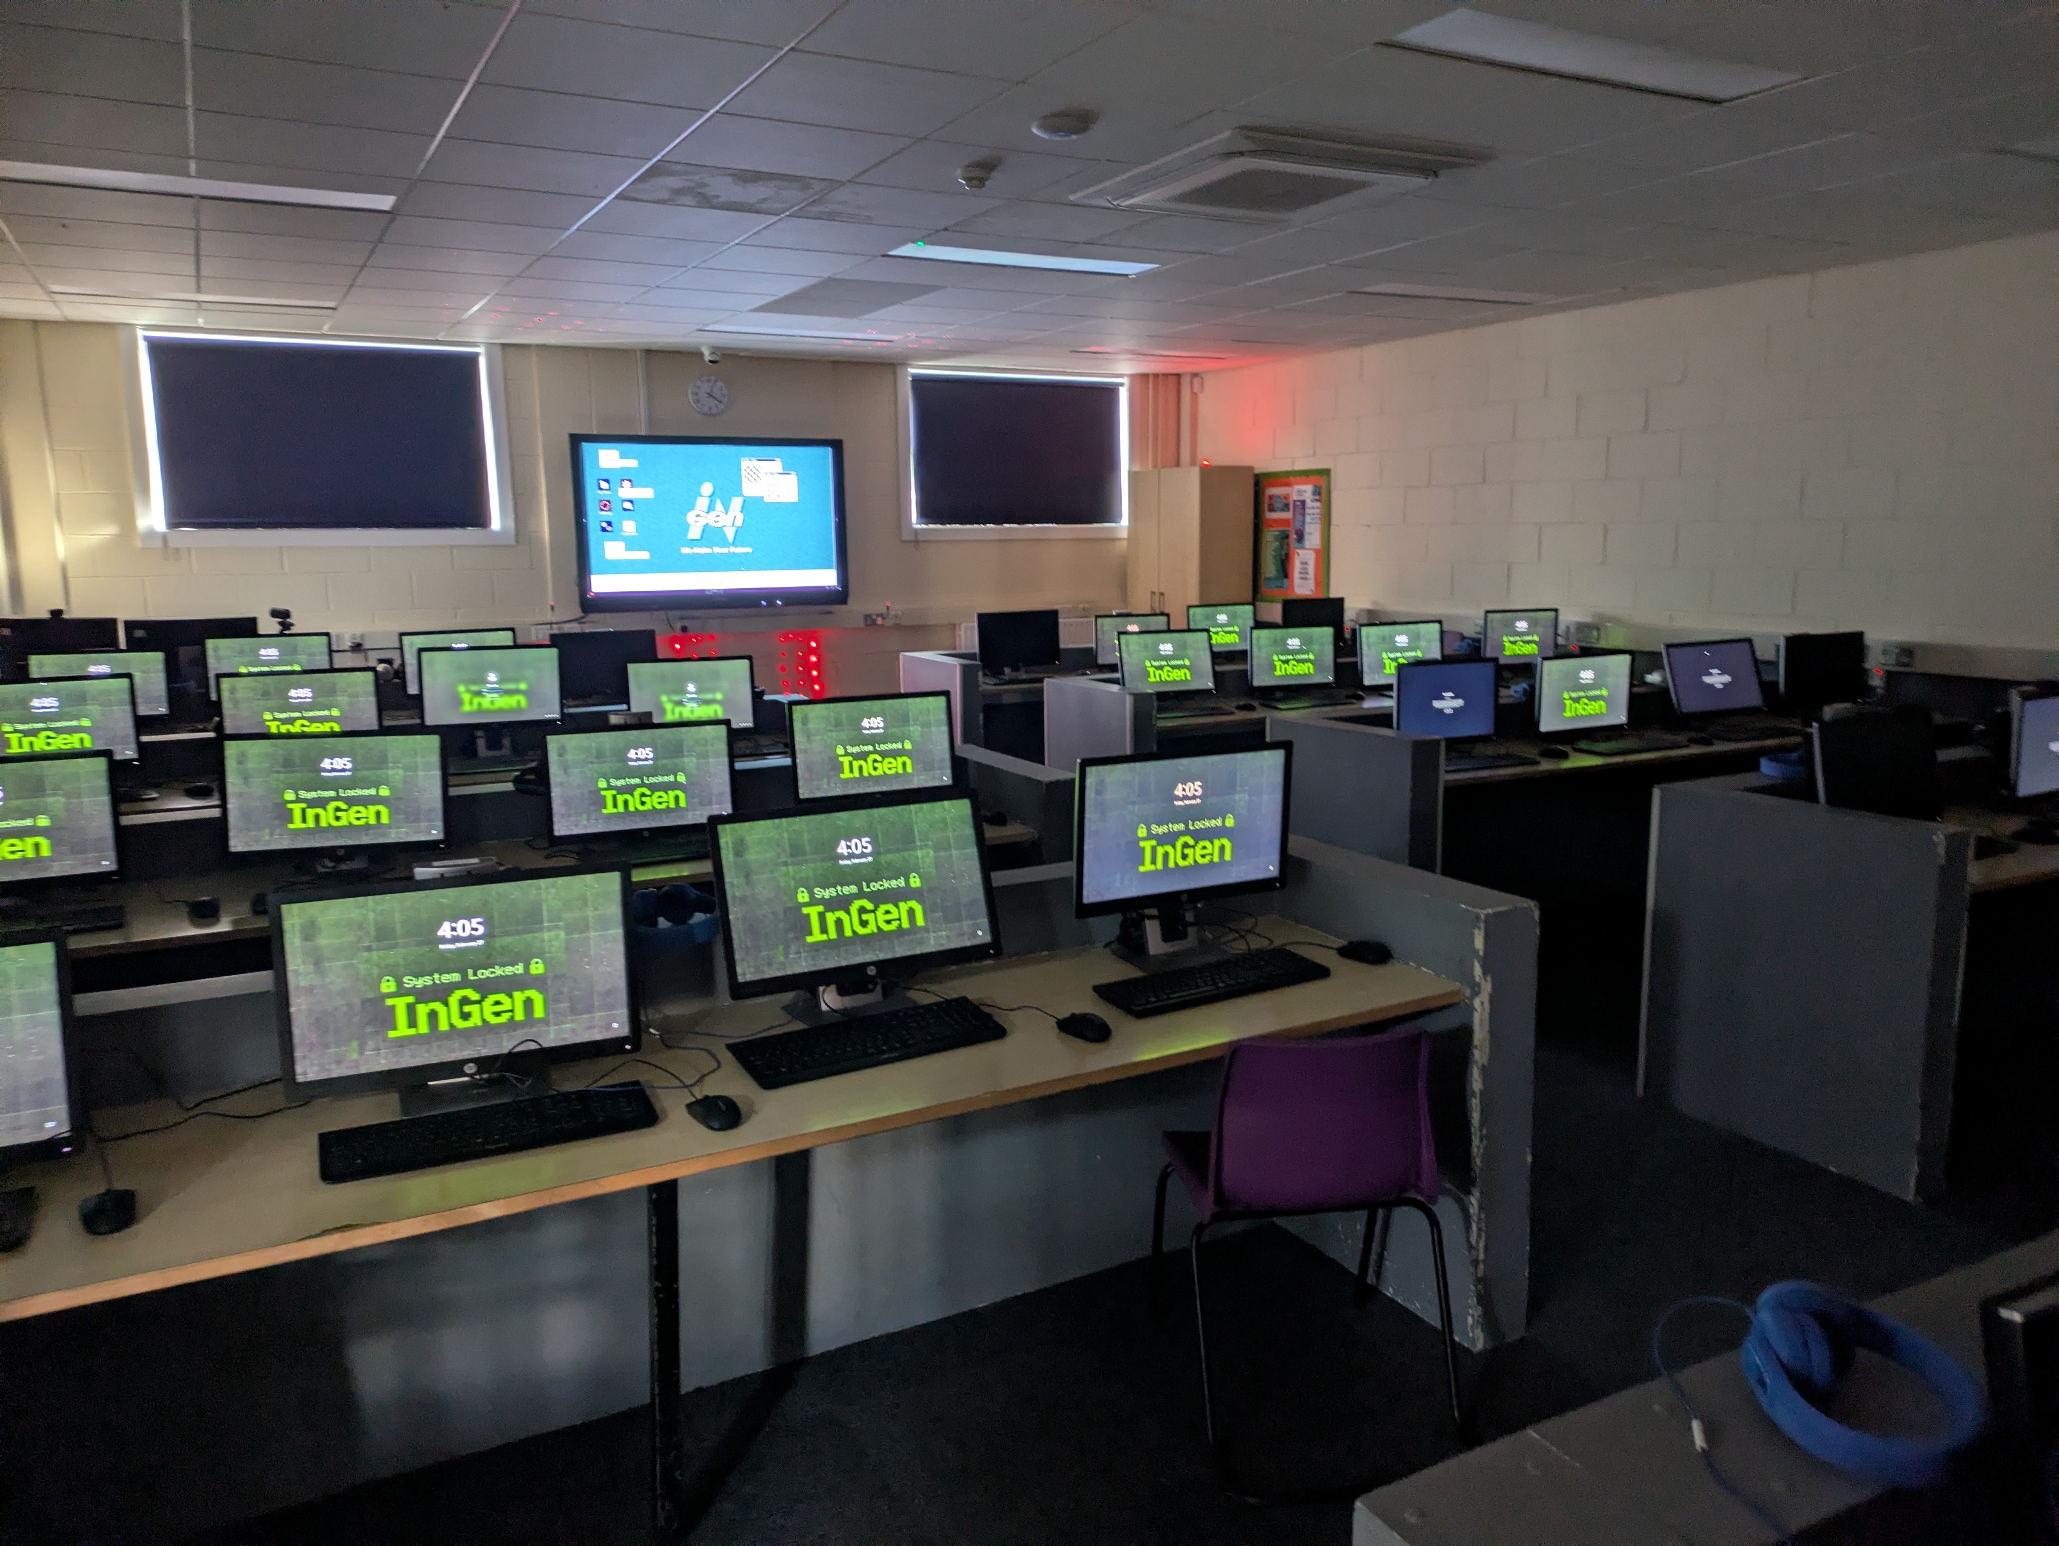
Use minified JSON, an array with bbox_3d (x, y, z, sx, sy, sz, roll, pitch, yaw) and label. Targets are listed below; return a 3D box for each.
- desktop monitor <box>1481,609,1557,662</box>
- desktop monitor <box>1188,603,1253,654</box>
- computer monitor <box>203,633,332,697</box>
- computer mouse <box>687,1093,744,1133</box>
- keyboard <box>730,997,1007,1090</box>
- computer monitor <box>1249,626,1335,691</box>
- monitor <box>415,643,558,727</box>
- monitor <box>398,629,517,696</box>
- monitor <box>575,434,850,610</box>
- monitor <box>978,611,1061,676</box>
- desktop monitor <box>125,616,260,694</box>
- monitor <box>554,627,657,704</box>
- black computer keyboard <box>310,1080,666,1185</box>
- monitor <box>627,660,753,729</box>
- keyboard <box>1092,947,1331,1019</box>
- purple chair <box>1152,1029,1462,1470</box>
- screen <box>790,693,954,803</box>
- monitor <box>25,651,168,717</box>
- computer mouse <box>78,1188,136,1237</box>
[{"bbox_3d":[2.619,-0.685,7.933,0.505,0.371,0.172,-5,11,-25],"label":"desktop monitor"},{"bbox_3d":[1.171,-0.873,9.114,0.512,0.312,0.060,-5,7,-27],"label":"desktop monitor"},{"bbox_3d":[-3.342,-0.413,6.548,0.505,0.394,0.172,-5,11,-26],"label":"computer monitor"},{"bbox_3d":[-0.462,0.497,2.200,0.106,0.035,0.062,8,13,40],"label":"computer mouse"},{"bbox_3d":[-0.266,0.452,2.516,0.457,0.030,0.150,-6,11,-32],"label":"keyboard"},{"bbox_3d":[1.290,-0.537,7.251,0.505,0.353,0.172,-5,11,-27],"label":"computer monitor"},{"bbox_3d":[-2.030,-0.320,5.626,0.513,0.313,0.048,-4,3,-19],"label":"monitor"},{"bbox_3d":[-2.655,-0.507,6.949,0.513,0.313,0.048,-5,3,-26],"label":"monitor"},{"bbox_3d":[-2.039,-1.613,9.655,1.760,1.085,0.100,-6,11,-27],"label":"monitor"},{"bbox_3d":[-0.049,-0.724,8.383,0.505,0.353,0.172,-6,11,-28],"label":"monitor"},{"bbox_3d":[-3.964,-0.564,7.076,0.548,0.330,0.050,-6,11,-28],"label":"desktop monitor"},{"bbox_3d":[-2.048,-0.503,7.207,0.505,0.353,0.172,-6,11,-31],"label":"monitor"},{"bbox_3d":[-0.763,0.504,2.111,0.441,0.026,0.144,-5,11,-25],"label":"black computer keyboard"},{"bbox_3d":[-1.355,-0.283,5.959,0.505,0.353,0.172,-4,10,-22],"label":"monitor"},{"bbox_3d":[0.349,0.391,2.792,0.445,0.028,0.145,-6,11,-30],"label":"keyboard"},{"bbox_3d":[0.498,0.769,2.724,0.445,0.745,0.475,-2,10,-8],"label":"purple chair"},{"bbox_3d":[-0.466,-0.071,4.433,0.513,0.313,0.048,-5,2,-26],"label":"screen"},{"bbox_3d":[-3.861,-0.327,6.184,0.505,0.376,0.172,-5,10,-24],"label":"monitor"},{"bbox_3d":[-1.177,0.559,1.899,0.062,0.036,0.104,-5,11,-25],"label":"computer mouse"}]

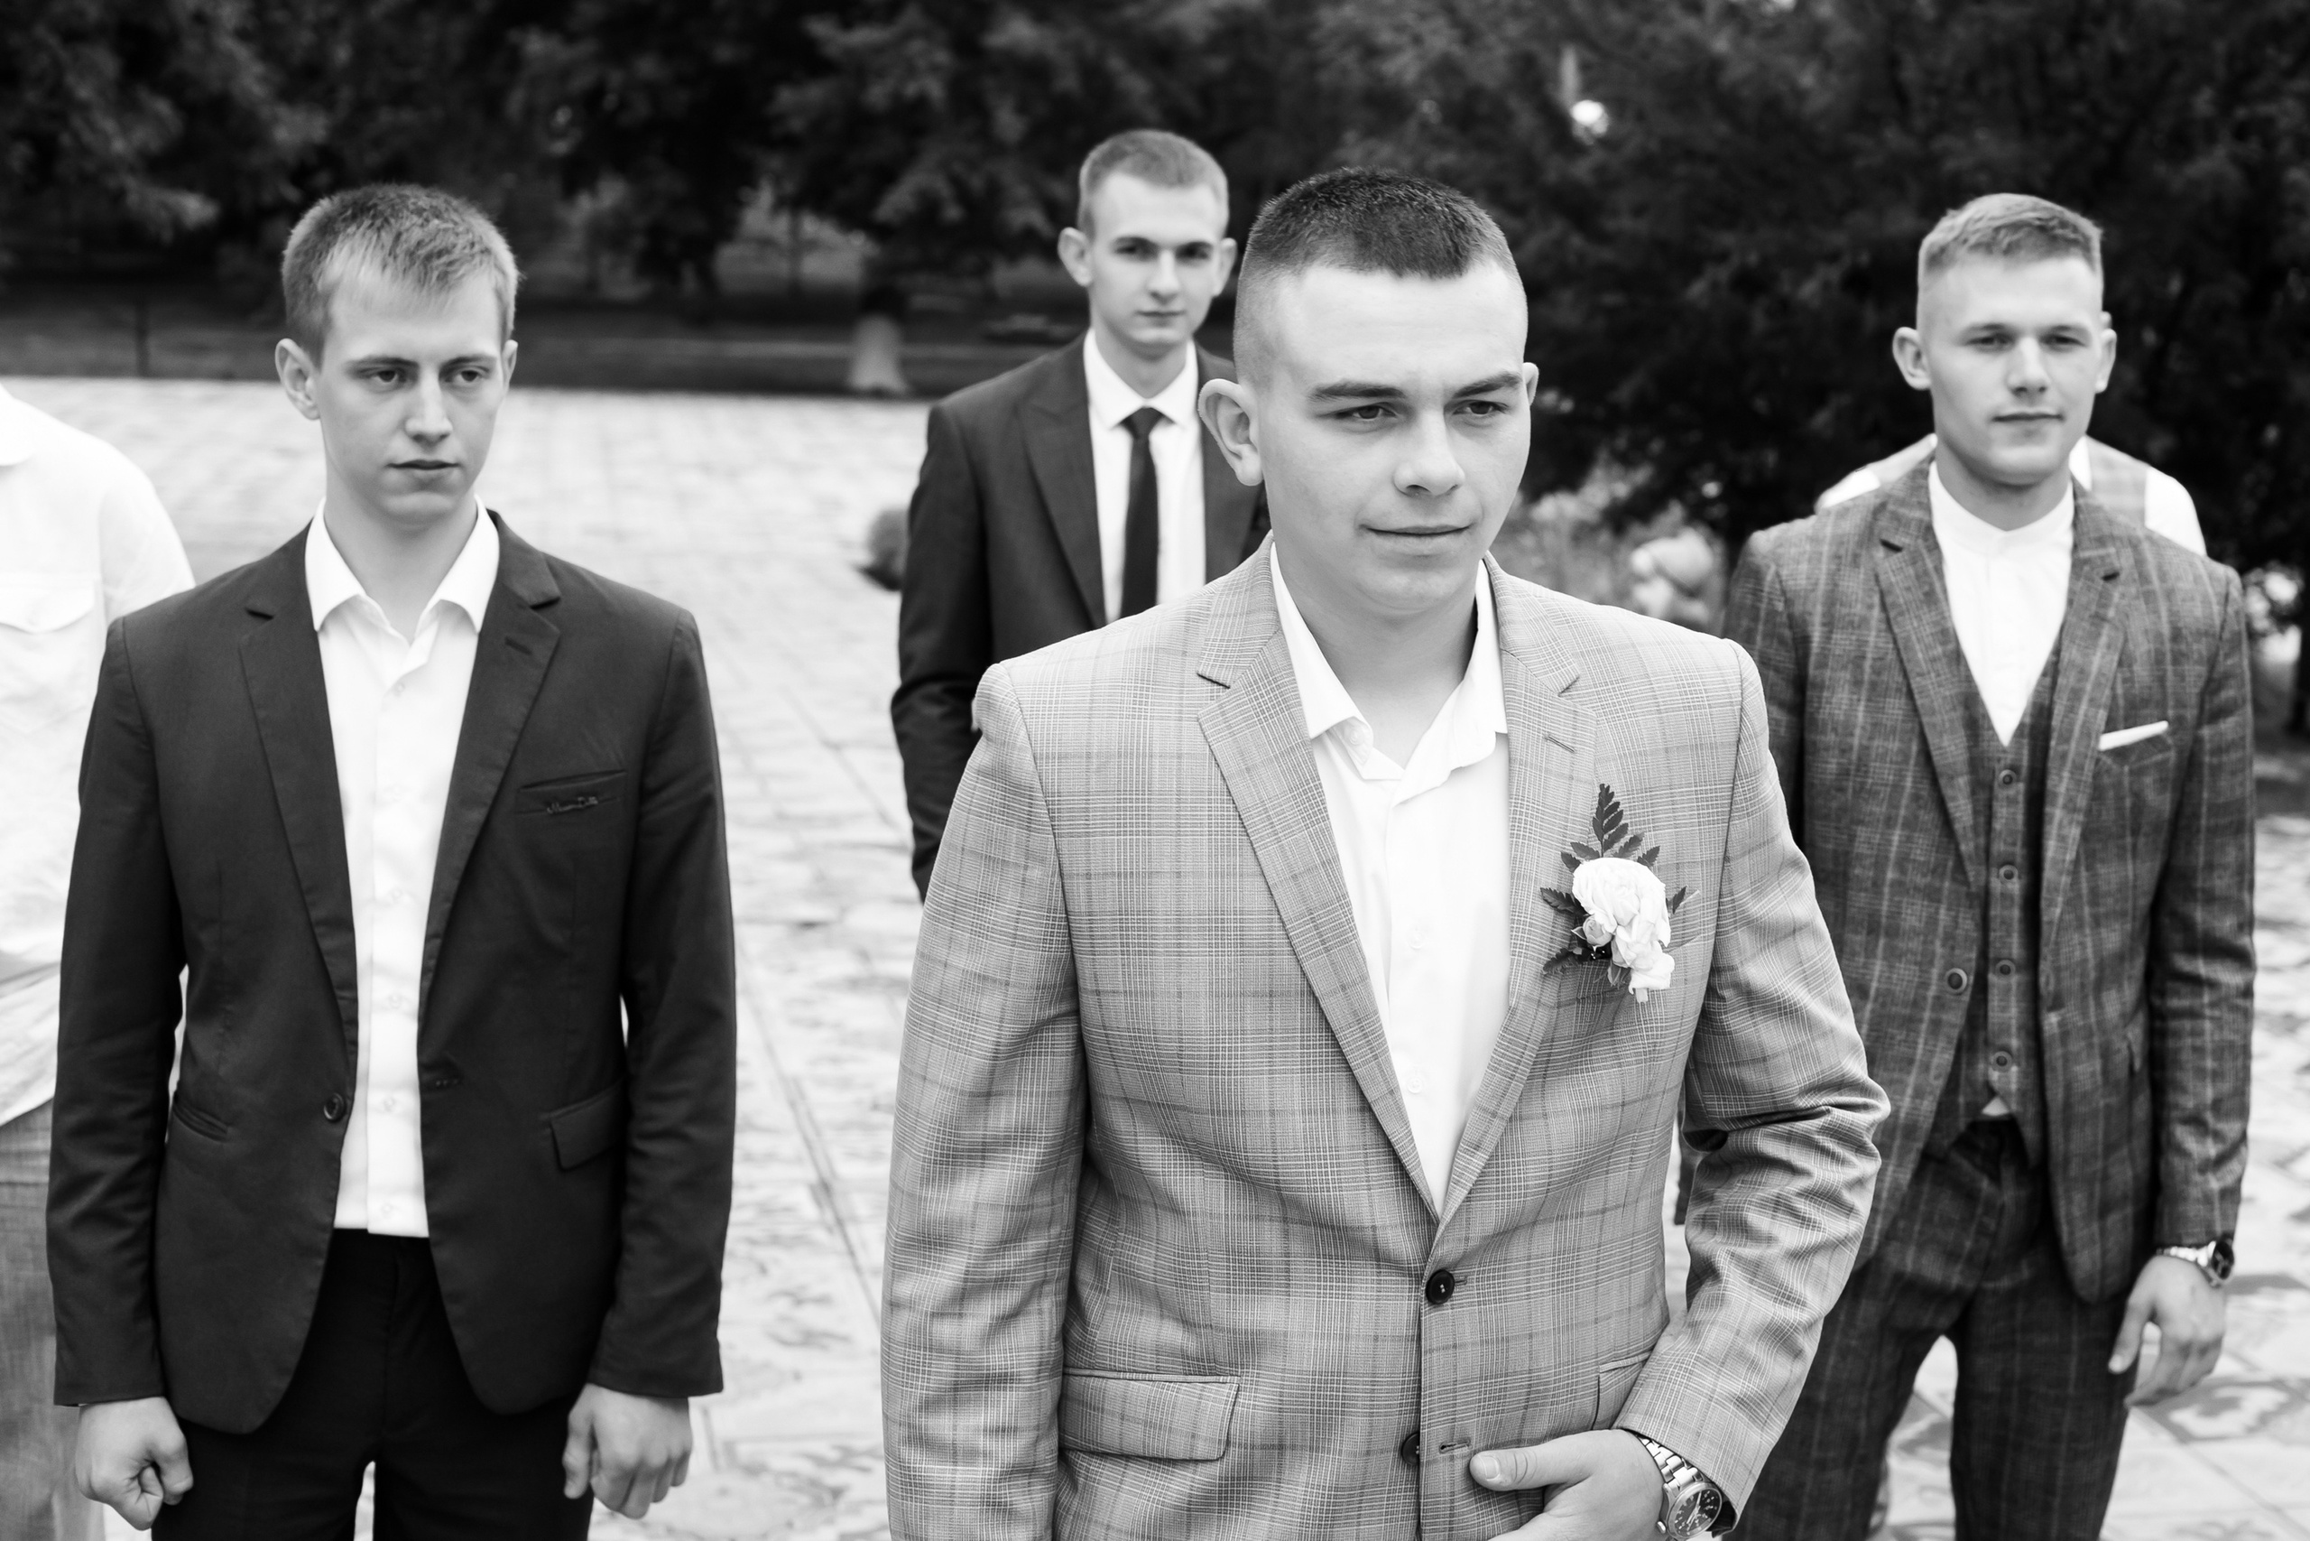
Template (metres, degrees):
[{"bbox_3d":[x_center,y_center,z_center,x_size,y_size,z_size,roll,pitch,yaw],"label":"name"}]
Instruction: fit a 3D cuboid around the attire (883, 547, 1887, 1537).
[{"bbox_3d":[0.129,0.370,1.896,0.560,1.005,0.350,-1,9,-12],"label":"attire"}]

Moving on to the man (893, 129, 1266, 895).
[{"bbox_3d":[0.000,0.257,3.463,0.550,1.850,0.330,0,9,2],"label":"man"}]

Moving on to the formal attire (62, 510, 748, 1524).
[{"bbox_3d":[-0.580,0.550,2.537,0.540,1.500,0.310,-1,9,-7],"label":"formal attire"}]

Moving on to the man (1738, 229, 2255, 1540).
[{"bbox_3d":[0.730,0.381,2.885,0.530,1.785,0.330,2,9,13],"label":"man"}]

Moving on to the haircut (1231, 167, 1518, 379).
[{"bbox_3d":[0.123,-0.273,1.789,0.160,0.130,0.190,-3,10,-21],"label":"haircut"}]

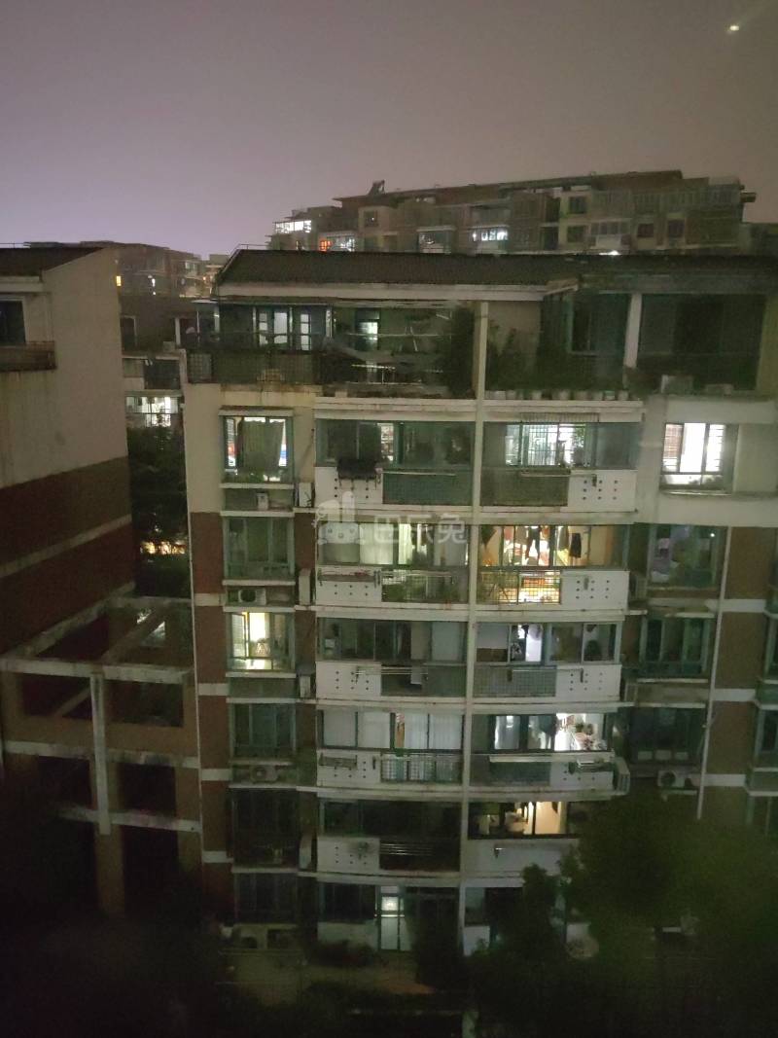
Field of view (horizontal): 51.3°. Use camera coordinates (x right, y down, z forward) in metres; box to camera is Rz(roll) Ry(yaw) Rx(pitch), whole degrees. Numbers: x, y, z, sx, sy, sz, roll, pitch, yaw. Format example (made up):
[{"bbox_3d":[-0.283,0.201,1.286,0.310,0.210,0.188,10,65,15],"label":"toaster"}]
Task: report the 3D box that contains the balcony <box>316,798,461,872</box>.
[{"bbox_3d":[0.001,9.598,25.473,4.378,2.551,1.400,1,13,0],"label":"balcony"}]

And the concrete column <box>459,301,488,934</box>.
[{"bbox_3d":[2.421,3.921,23.761,0.210,19.901,0.240,1,11,0],"label":"concrete column"}]

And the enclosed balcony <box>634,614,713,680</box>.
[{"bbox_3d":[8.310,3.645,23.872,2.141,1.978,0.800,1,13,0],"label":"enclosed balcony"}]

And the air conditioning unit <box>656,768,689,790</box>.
[{"bbox_3d":[8.623,7.881,24.689,0.824,0.619,0.320,1,13,0],"label":"air conditioning unit"}]

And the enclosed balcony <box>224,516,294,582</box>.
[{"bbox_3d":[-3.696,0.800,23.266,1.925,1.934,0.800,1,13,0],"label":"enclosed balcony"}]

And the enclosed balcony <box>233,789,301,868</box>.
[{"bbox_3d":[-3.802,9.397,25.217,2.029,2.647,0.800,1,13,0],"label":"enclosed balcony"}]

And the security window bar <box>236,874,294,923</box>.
[{"bbox_3d":[-3.895,11.981,25.770,1.910,1.769,0.300,1,13,0],"label":"security window bar"}]

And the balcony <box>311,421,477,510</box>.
[{"bbox_3d":[0.184,-1.686,23.378,4.420,2.464,1.500,1,11,2],"label":"balcony"}]

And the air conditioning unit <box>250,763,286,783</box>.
[{"bbox_3d":[-3.770,7.770,24.733,0.880,0.540,0.330,1,12,-1],"label":"air conditioning unit"}]

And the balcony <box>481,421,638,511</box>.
[{"bbox_3d":[4.715,-1.583,22.910,4.270,2.482,1.400,1,13,0],"label":"balcony"}]

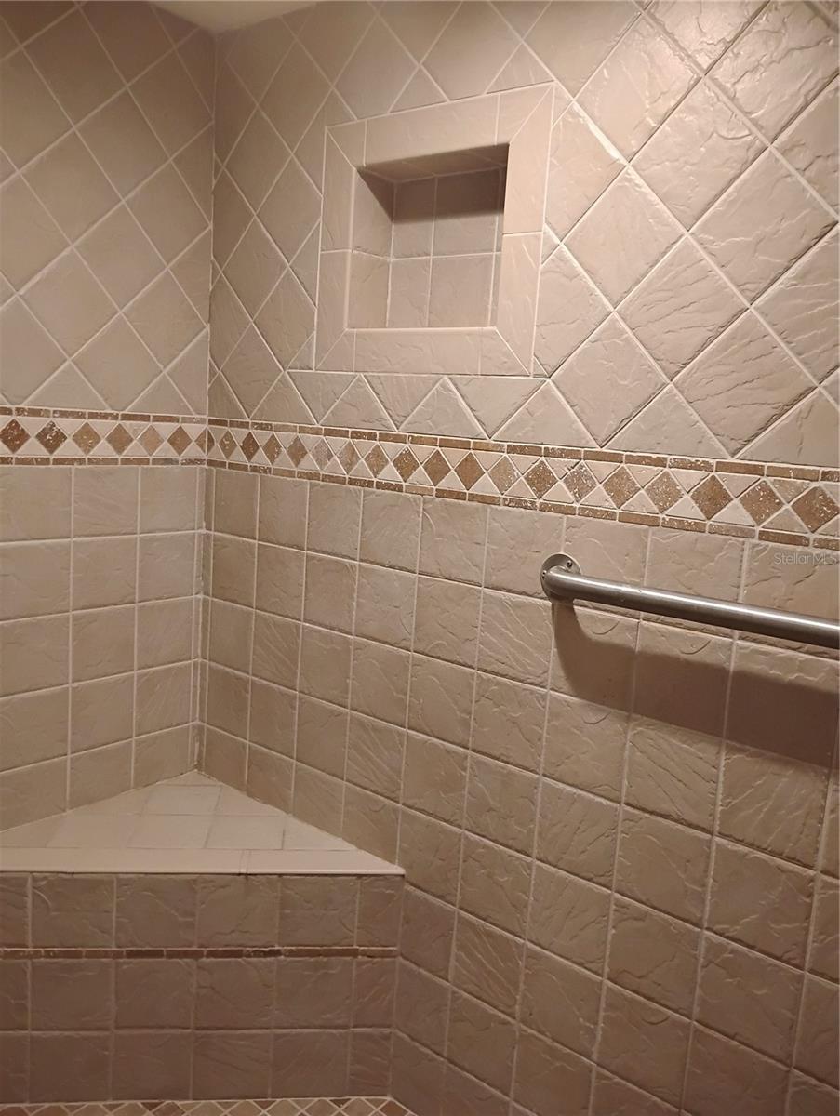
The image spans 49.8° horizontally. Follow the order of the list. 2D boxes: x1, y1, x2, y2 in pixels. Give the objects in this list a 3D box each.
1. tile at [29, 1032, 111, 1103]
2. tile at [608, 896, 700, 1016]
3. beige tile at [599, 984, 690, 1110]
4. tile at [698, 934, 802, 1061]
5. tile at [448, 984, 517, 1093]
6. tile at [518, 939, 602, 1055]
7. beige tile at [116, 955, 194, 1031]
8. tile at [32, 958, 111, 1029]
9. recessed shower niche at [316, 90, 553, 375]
[{"bbox_3d":[-0.696,1.015,1.804,0.152,0.149,0.010,3,8,-7],"label":"tile"},{"bbox_3d":[0.385,0.652,1.488,0.150,0.150,0.010,10,10,39],"label":"tile"},{"bbox_3d":[0.374,0.809,1.510,0.150,0.150,0.010,10,10,39],"label":"beige tile"},{"bbox_3d":[0.501,0.676,1.386,0.150,0.150,0.010,11,11,39],"label":"tile"},{"bbox_3d":[0.121,0.912,1.713,0.151,0.151,0.012,10,11,39],"label":"tile"},{"bbox_3d":[0.250,0.780,1.594,0.151,0.151,0.012,10,11,39],"label":"tile"},{"bbox_3d":[-0.530,0.873,1.808,0.150,0.150,0.010,3,8,-7],"label":"beige tile"},{"bbox_3d":[-0.675,0.847,1.757,0.151,0.151,0.012,3,8,-7],"label":"tile"},{"bbox_3d":[0.035,-0.593,1.732,0.536,0.479,0.115,10,10,39],"label":"recessed shower niche"}]

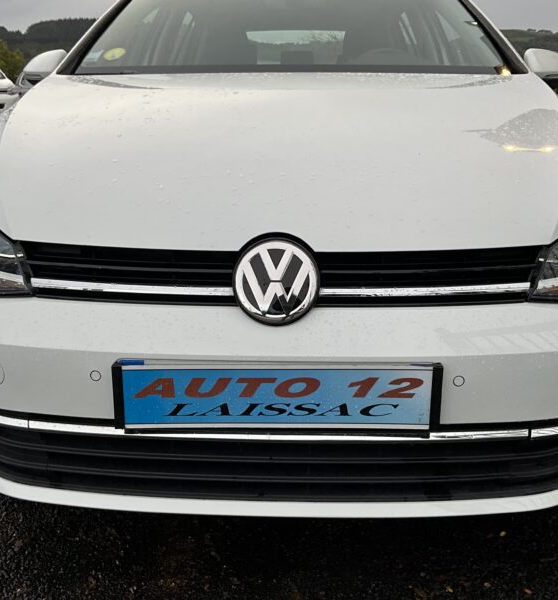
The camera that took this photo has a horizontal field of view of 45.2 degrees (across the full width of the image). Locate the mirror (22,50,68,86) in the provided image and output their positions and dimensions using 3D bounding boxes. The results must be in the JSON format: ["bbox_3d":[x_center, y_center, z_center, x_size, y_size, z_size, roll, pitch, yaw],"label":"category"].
[{"bbox_3d":[-0.853,-0.858,2.485,0.200,0.150,0.130,1,16,2],"label":"mirror"}]

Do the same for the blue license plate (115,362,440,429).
[{"bbox_3d":[-0.002,0.157,1.106,0.535,0.115,0.025,1,16,2],"label":"blue license plate"}]

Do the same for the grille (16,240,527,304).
[{"bbox_3d":[0.002,-0.042,1.143,0.920,0.095,0.100,1,16,2],"label":"grille"}]

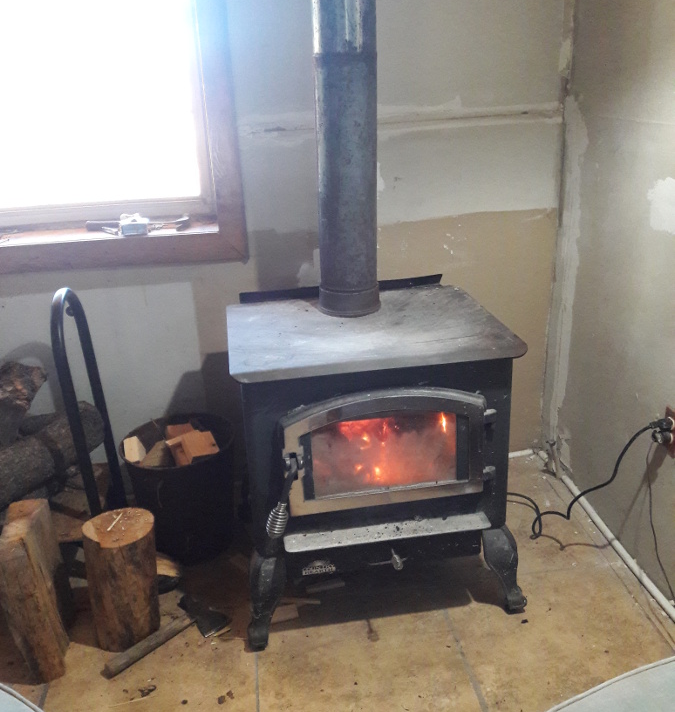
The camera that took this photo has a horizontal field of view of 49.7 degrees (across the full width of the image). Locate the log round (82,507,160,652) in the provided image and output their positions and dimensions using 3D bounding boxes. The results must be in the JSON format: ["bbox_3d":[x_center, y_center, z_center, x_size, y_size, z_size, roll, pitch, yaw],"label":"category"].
[{"bbox_3d":[-0.534,0.562,1.825,0.165,0.315,0.165,-3,21,-6],"label":"log round"}]

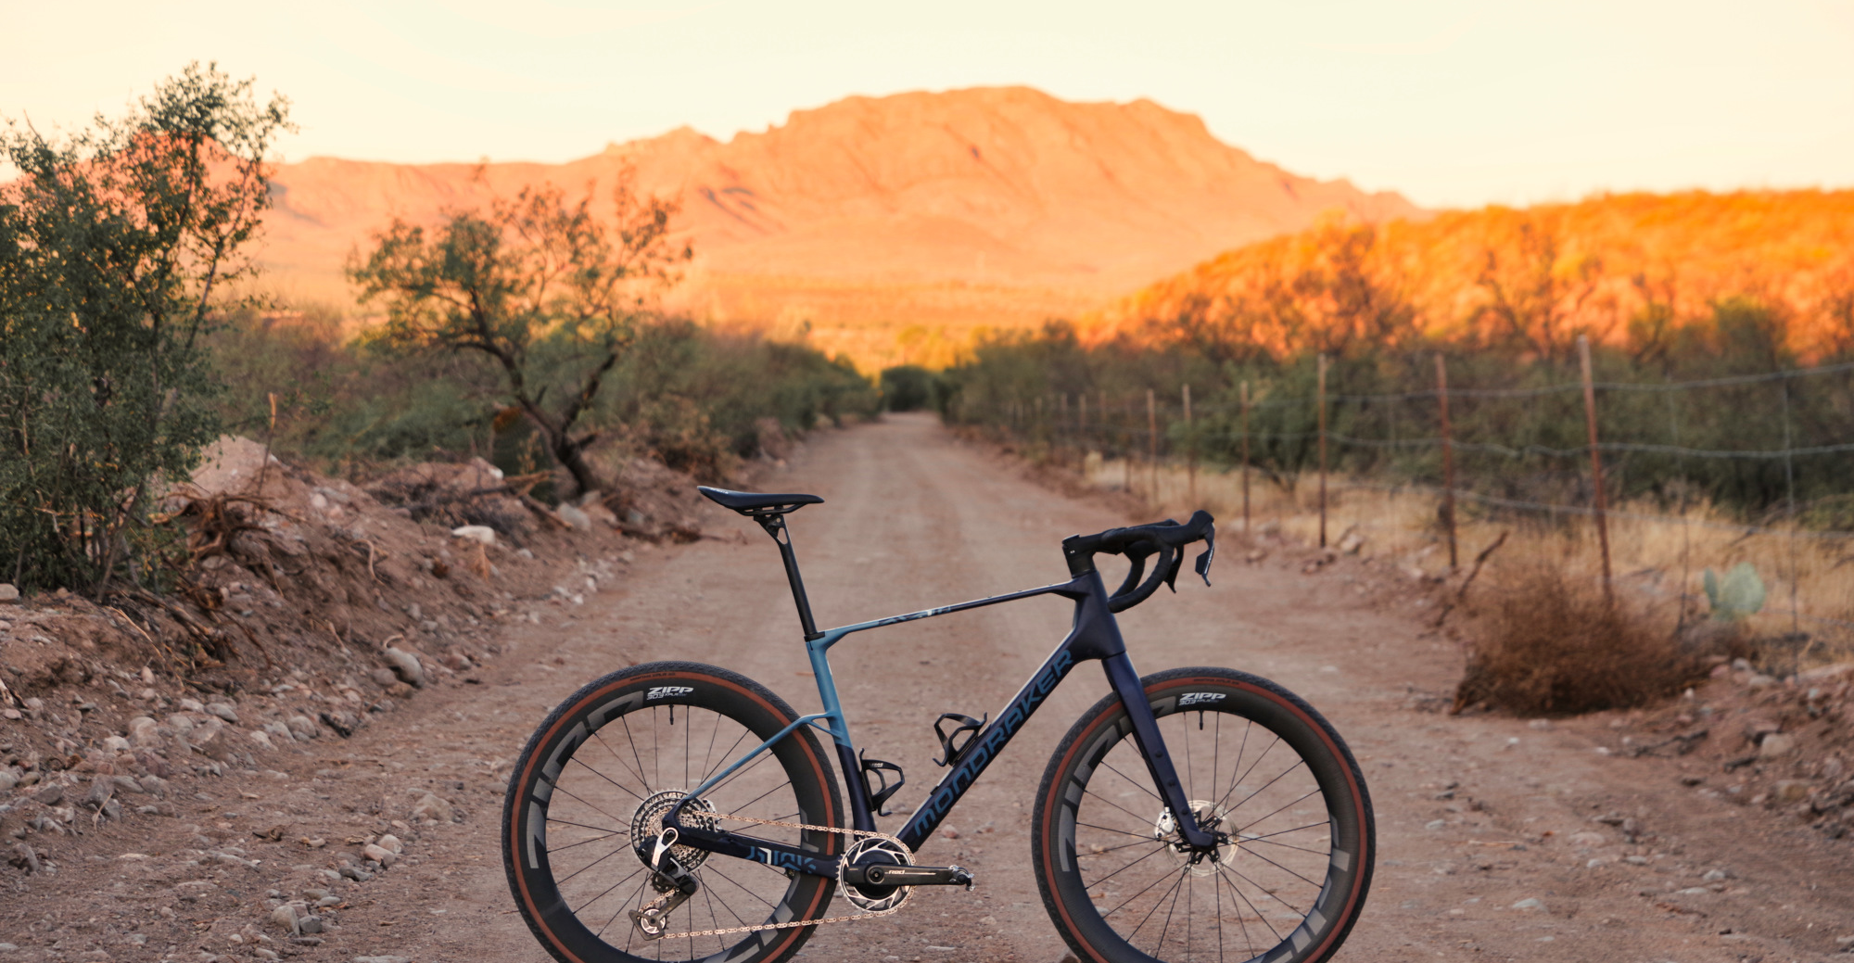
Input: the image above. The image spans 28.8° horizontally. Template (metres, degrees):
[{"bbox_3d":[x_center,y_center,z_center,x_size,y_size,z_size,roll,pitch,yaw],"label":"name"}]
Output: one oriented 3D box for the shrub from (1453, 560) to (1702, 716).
[{"bbox_3d":[2.650,0.615,14.700,1.020,0.610,0.950,0,1,0],"label":"shrub"}]

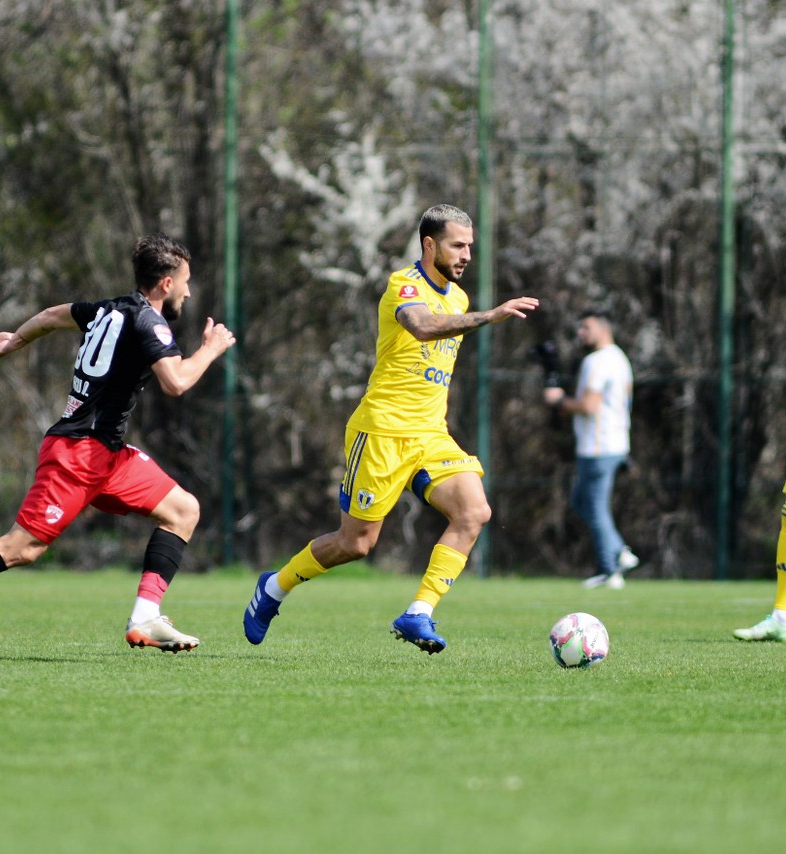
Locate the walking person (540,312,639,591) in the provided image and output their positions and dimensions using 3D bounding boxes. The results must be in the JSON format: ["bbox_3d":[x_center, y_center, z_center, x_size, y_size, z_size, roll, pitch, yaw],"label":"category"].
[{"bbox_3d":[1.284,0.152,69.000,0.580,1.790,0.520,0,0,30],"label":"walking person"}]

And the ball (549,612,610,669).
[{"bbox_3d":[0.690,0.796,39.400,0.220,0.220,0.220,1,0,0],"label":"ball"}]

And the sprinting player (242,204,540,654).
[{"bbox_3d":[-0.006,0.010,40.800,1.100,1.720,0.700,0,0,28],"label":"sprinting player"}]

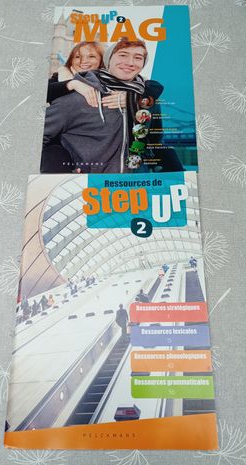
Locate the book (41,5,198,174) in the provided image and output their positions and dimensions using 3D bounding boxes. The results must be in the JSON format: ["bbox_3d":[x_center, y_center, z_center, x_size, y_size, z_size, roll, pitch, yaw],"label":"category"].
[{"bbox_3d":[-0.004,-0.211,0.534,0.204,0.008,0.288,0,71,2],"label":"book"}]

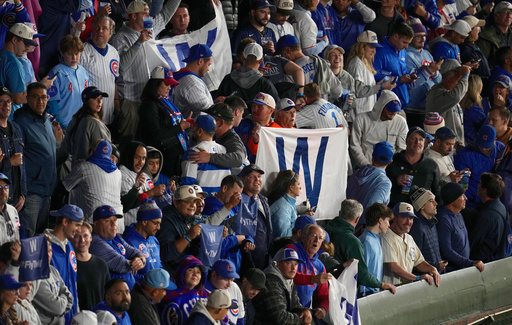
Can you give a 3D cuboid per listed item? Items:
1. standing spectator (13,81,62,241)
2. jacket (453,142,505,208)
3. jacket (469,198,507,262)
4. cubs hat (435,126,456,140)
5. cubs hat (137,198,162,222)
[{"bbox_3d":[-1.752,0.264,45.500,0.530,1.760,0.360,-13,20,-40],"label":"standing spectator"},{"bbox_3d":[2.019,0.127,51.600,0.570,0.680,0.380,-8,27,-24],"label":"jacket"},{"bbox_3d":[1.979,0.630,48.400,0.320,0.670,0.470,9,19,27],"label":"jacket"},{"bbox_3d":[1.620,-0.256,49.200,0.180,0.140,0.265,-16,20,-43],"label":"cubs hat"},{"bbox_3d":[-0.841,0.369,45.100,0.210,0.210,0.190,16,20,18],"label":"cubs hat"}]

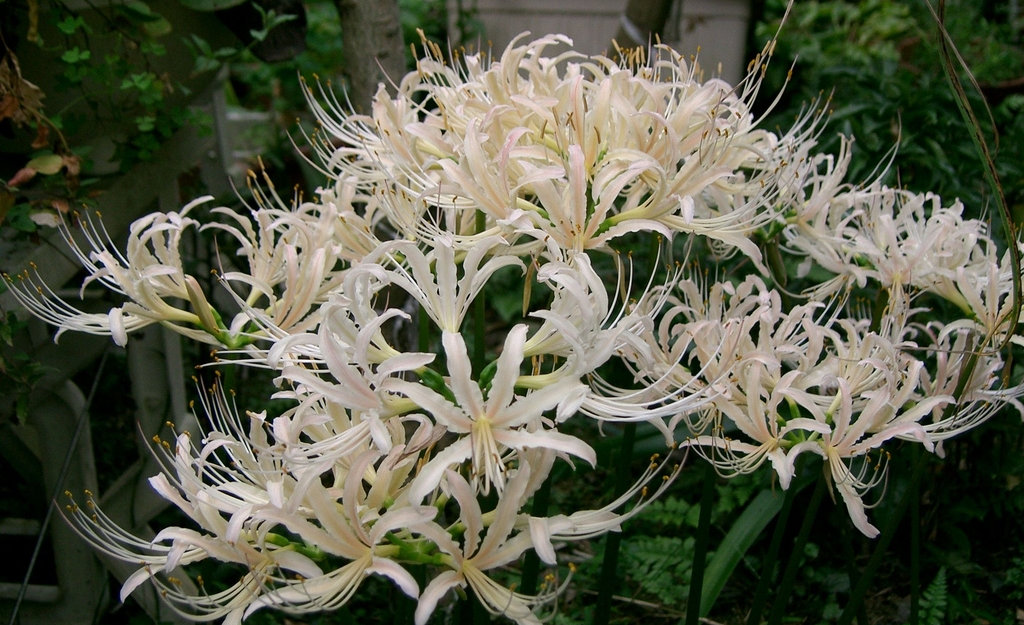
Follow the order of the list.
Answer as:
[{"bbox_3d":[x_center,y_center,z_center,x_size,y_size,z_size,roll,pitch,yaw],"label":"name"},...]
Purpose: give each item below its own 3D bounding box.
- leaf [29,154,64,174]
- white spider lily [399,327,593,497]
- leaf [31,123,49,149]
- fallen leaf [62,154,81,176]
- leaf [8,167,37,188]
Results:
[{"bbox_3d":[-0.370,-0.117,1.030,0.029,0.014,0.013,0,20,0],"label":"leaf"},{"bbox_3d":[-0.008,0.048,0.640,0.094,0.080,0.062,0,20,0],"label":"white spider lily"},{"bbox_3d":[-0.375,-0.141,1.030,0.014,0.021,0.011,0,20,0],"label":"leaf"},{"bbox_3d":[-0.350,-0.117,1.030,0.014,0.018,0.011,0,20,0],"label":"fallen leaf"},{"bbox_3d":[-0.389,-0.107,1.030,0.026,0.012,0.009,-27,0,0],"label":"leaf"}]

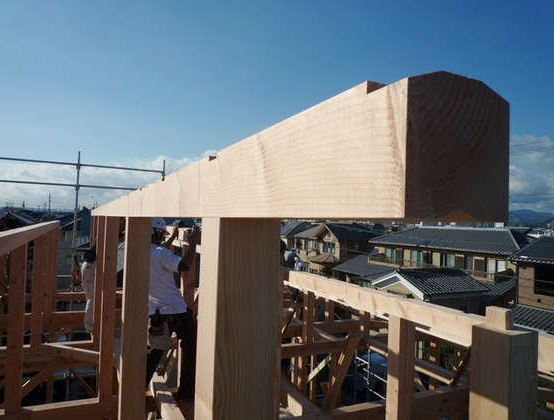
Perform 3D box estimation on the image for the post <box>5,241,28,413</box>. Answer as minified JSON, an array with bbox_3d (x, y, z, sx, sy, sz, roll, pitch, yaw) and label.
[{"bbox_3d":[-2.097,0.938,3.248,0.105,1.327,0.105,2,-2,-26],"label":"post"}]

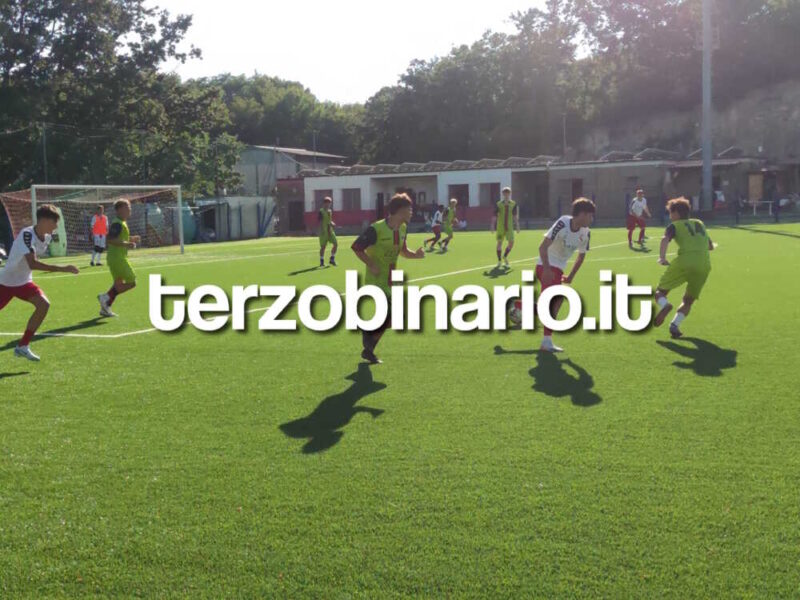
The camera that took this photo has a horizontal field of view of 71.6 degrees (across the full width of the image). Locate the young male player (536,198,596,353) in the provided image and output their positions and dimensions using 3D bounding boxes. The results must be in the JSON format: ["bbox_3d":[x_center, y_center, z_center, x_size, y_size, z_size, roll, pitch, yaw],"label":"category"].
[{"bbox_3d":[1.613,-0.242,5.472,0.550,1.520,0.680,-10,13,-40],"label":"young male player"}]

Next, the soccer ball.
[{"bbox_3d":[1.334,0.166,6.350,0.220,0.220,0.220,-2,10,0],"label":"soccer ball"}]

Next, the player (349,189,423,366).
[{"bbox_3d":[-0.119,-0.204,5.264,0.580,1.620,0.570,6,12,38],"label":"player"}]

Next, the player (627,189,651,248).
[{"bbox_3d":[6.563,-2.229,15.264,0.620,1.620,0.500,-2,10,-3],"label":"player"}]

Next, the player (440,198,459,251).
[{"bbox_3d":[1.505,-2.265,16.867,0.650,1.580,0.480,1,10,15],"label":"player"}]

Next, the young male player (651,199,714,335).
[{"bbox_3d":[3.027,-0.347,5.924,0.600,1.500,0.620,-5,10,-17],"label":"young male player"}]

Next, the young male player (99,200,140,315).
[{"bbox_3d":[-3.951,-0.599,7.813,0.580,1.630,0.470,-2,10,-3],"label":"young male player"}]

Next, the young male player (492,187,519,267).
[{"bbox_3d":[2.323,-1.589,12.157,0.560,1.700,0.380,0,10,9],"label":"young male player"}]

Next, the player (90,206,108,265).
[{"bbox_3d":[-8.521,-1.818,15.755,0.540,1.720,0.380,-7,11,-28],"label":"player"}]

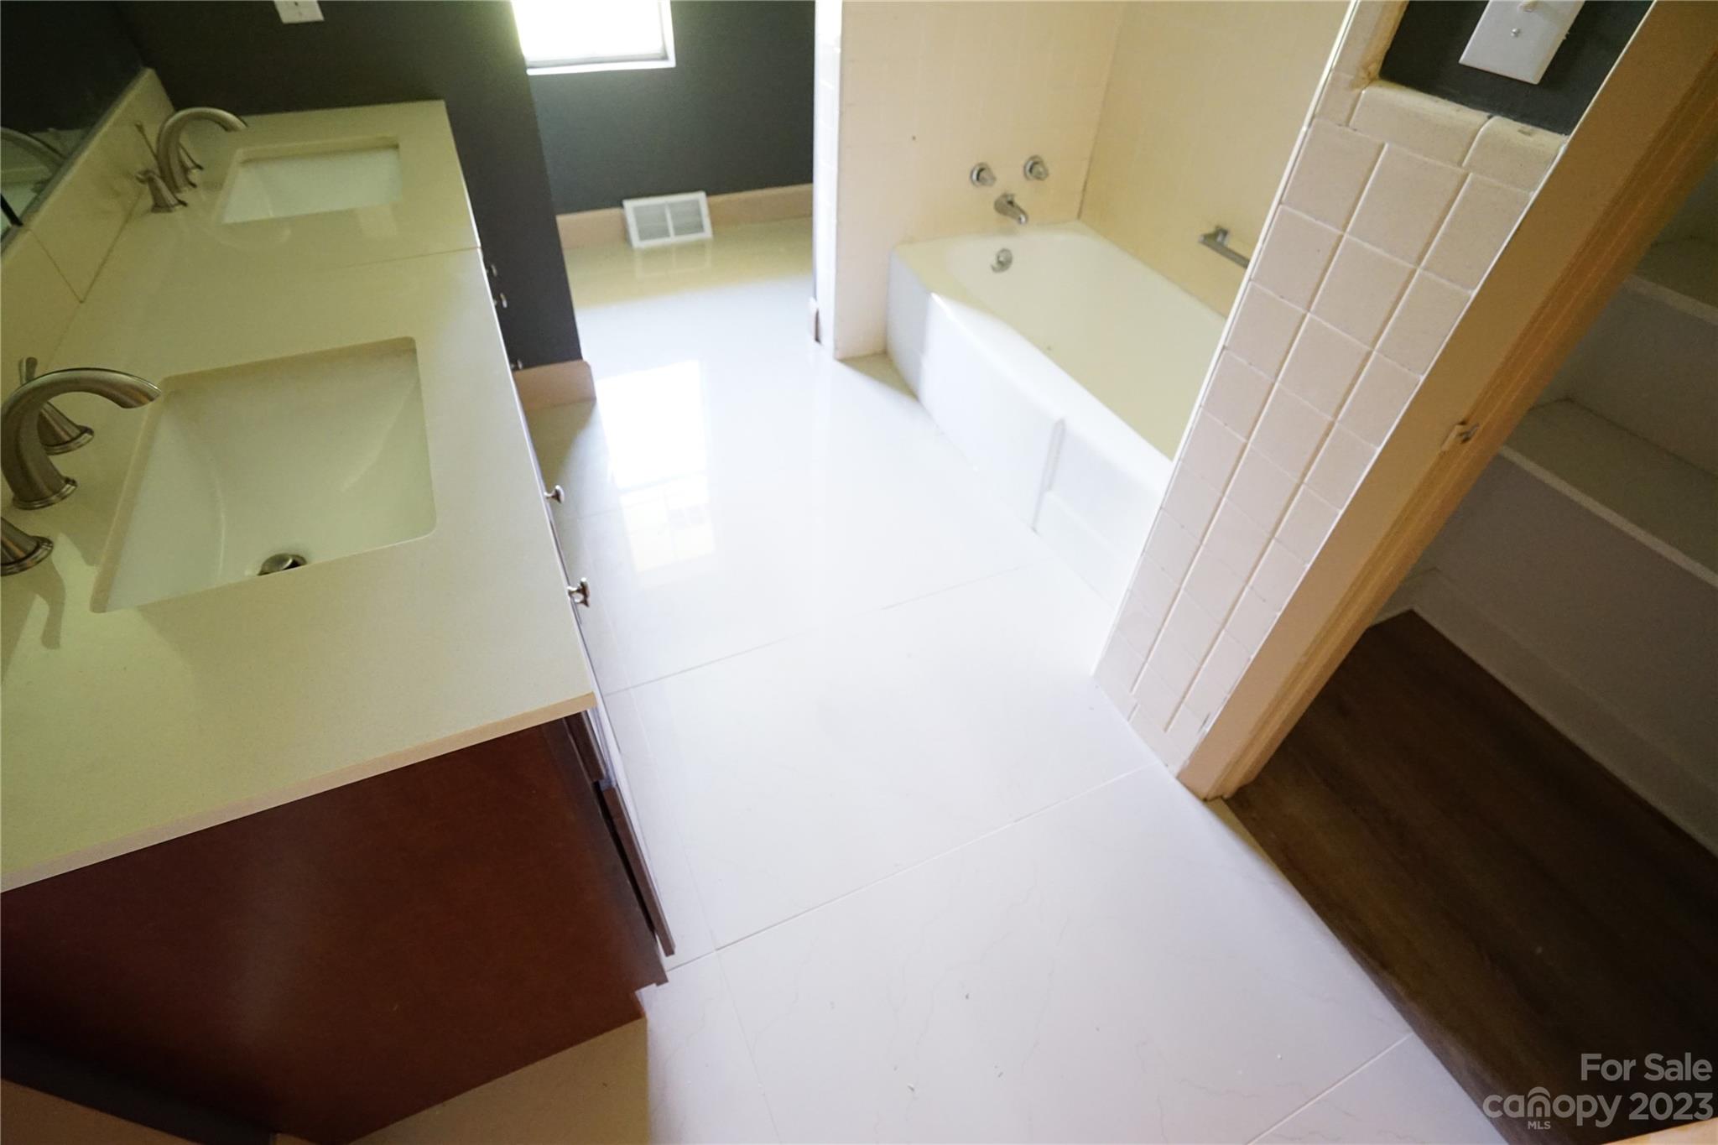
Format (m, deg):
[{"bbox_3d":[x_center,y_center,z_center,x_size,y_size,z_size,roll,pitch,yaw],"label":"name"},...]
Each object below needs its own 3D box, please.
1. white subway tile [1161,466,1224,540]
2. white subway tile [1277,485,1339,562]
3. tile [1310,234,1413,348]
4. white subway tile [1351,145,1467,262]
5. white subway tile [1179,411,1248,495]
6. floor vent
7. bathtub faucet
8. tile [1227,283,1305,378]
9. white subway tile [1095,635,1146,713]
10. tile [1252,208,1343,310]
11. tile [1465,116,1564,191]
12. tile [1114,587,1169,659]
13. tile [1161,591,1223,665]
[{"bbox_3d":[0.604,-0.124,1.381,0.010,0.108,0.110,-16,47,-18],"label":"white subway tile"},{"bbox_3d":[0.690,-0.073,1.175,0.010,0.108,0.069,-16,47,-18],"label":"white subway tile"},{"bbox_3d":[0.665,-0.367,1.006,0.010,0.108,0.108,-16,47,-19],"label":"tile"},{"bbox_3d":[0.662,-0.444,0.923,0.009,0.107,0.107,-16,47,-18],"label":"white subway tile"},{"bbox_3d":[0.609,-0.203,1.306,0.010,0.108,0.110,-16,47,-19],"label":"white subway tile"},{"bbox_3d":[-0.894,-1.650,3.559,0.375,0.186,0.090,-16,47,-18],"label":"floor vent"},{"bbox_3d":[0.541,-1.257,2.662,0.055,0.070,0.135,-16,47,-18],"label":"bathtub faucet"},{"bbox_3d":[0.615,-0.360,1.153,0.010,0.108,0.110,-16,47,-18],"label":"tile"},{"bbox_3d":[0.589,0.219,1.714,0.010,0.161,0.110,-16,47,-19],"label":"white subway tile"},{"bbox_3d":[0.614,-0.435,1.069,0.009,0.107,0.109,-16,47,-18],"label":"tile"},{"bbox_3d":[0.705,-0.447,0.816,0.021,0.050,0.078,-16,47,-18],"label":"tile"},{"bbox_3d":[0.588,0.112,1.595,0.009,0.107,0.109,-16,47,-18],"label":"tile"},{"bbox_3d":[0.642,0.105,1.461,0.010,0.108,0.108,-16,47,-18],"label":"tile"}]

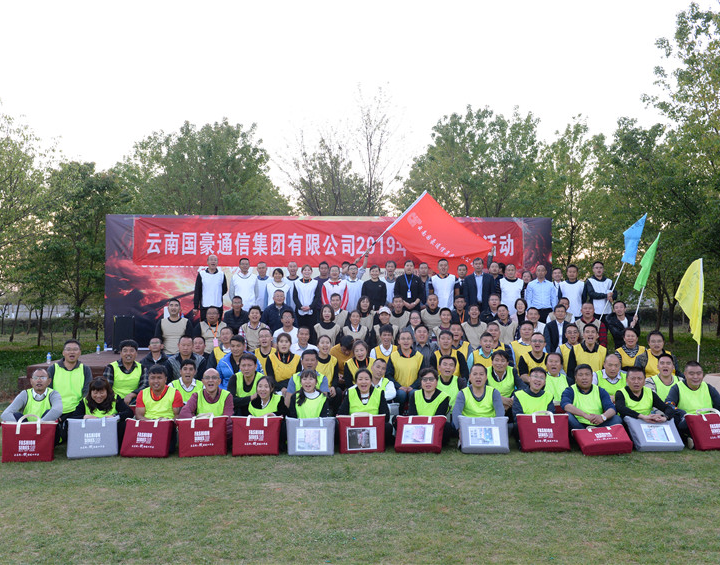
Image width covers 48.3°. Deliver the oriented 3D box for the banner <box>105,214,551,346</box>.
[{"bbox_3d":[-0.560,0.010,15.600,8.700,2.600,0.100,0,-1,-3],"label":"banner"}]

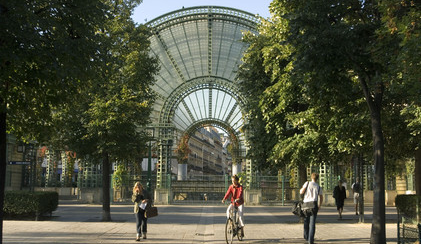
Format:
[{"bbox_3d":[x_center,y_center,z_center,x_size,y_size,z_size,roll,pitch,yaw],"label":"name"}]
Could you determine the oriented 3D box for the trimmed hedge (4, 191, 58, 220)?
[{"bbox_3d":[-8.174,3.644,21.694,2.300,1.204,2.800,0,-7,0],"label":"trimmed hedge"}]

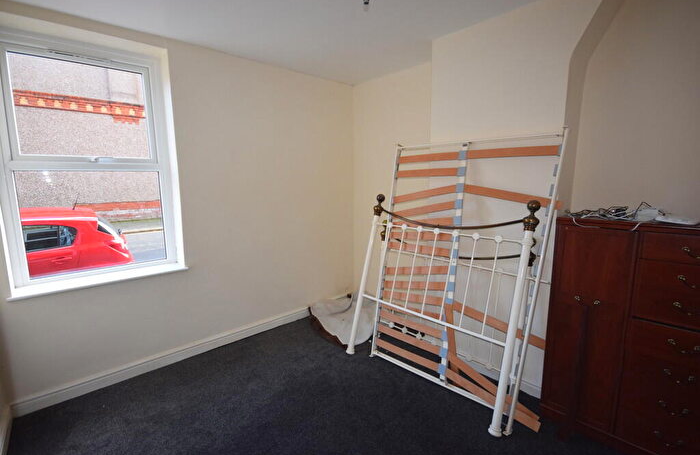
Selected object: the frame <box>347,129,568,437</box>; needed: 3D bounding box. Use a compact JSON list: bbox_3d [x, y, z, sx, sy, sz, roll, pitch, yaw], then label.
[{"bbox_3d":[0.639,0.261,2.365,0.542,1.860,1.377,-9,13,-43],"label":"frame"}]

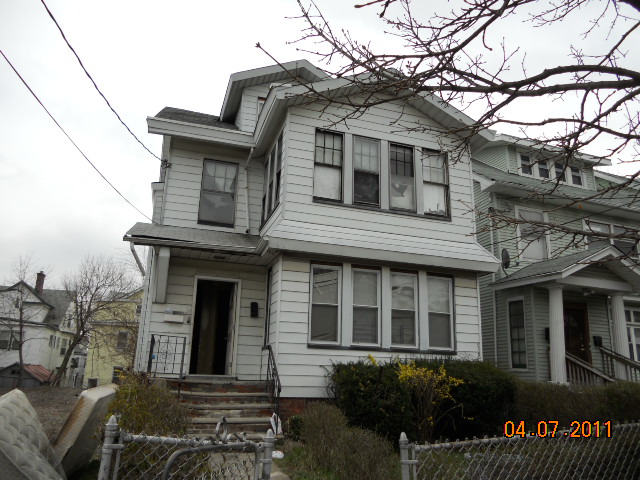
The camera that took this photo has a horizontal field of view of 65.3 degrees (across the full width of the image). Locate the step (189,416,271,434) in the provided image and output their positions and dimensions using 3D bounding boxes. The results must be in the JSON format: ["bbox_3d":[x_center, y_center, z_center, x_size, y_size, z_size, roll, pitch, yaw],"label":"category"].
[{"bbox_3d":[-1.503,3.054,8.216,1.620,0.205,0.320,6,-16,-17],"label":"step"}]

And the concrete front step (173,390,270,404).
[{"bbox_3d":[-1.741,2.814,8.851,1.790,0.200,0.320,6,-16,-17],"label":"concrete front step"}]

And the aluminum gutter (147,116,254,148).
[{"bbox_3d":[-2.911,-2.630,12.404,2.580,0.380,0.180,6,-16,-17],"label":"aluminum gutter"}]

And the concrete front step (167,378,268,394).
[{"bbox_3d":[-1.834,2.707,9.191,1.890,0.200,0.350,6,-16,-17],"label":"concrete front step"}]

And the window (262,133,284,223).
[{"bbox_3d":[-1.161,-1.421,12.000,0.140,1.780,2.000,6,-16,-17],"label":"window"}]

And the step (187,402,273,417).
[{"bbox_3d":[-1.610,2.934,8.538,1.700,0.200,0.320,6,-16,-17],"label":"step"}]

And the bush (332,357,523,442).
[{"bbox_3d":[1.823,2.944,9.135,3.420,1.360,1.400,6,-16,-17],"label":"bush"}]

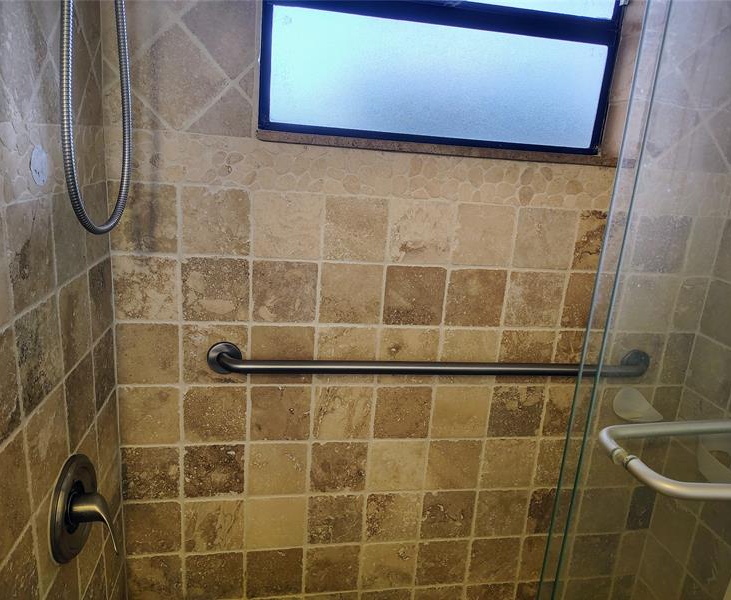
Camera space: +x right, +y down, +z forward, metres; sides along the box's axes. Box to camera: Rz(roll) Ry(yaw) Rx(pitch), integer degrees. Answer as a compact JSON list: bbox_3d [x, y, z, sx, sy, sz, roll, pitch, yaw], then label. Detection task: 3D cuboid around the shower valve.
[{"bbox_3d":[-0.493,0.380,1.002,0.078,0.199,0.186,2,15,-9],"label":"shower valve"}]

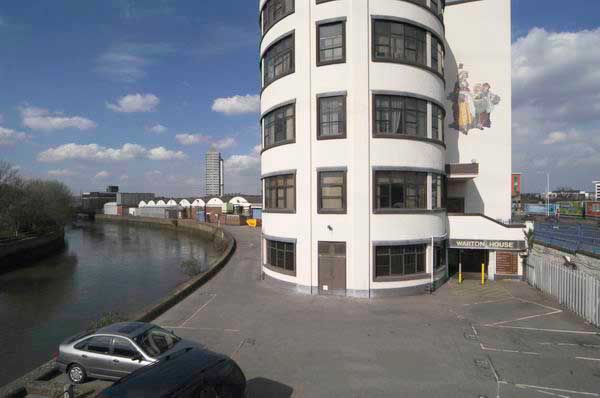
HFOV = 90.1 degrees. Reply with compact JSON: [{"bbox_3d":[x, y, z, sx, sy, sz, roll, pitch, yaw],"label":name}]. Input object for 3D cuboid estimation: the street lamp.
[{"bbox_3d":[54.761,-0.992,66.000,0.650,9.700,0.550,-1,-1,20],"label":"street lamp"}]

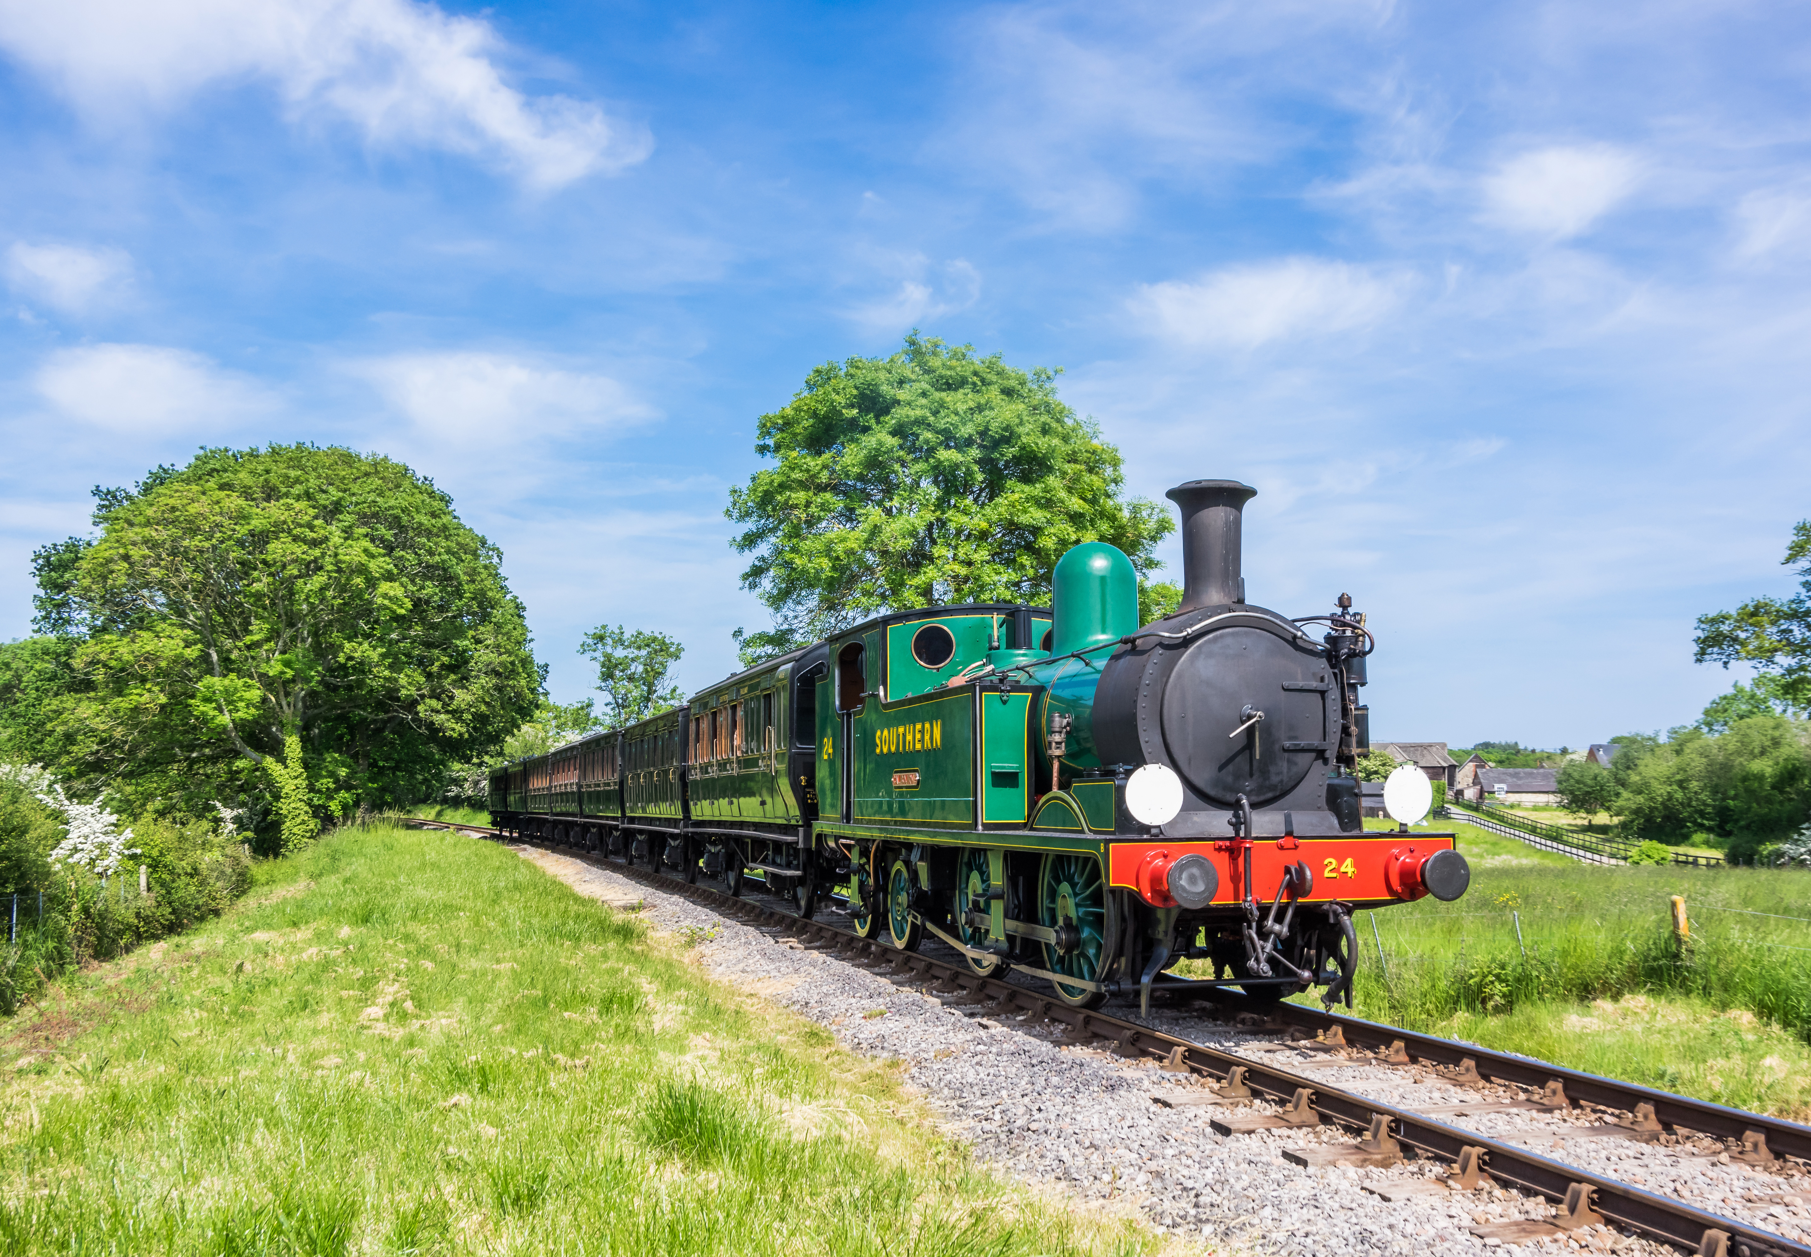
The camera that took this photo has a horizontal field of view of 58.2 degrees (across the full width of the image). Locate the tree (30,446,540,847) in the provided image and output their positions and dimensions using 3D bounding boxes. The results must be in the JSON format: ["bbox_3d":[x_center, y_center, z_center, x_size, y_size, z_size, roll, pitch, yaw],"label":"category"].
[{"bbox_3d":[-22.915,0.697,61.285,17.790,15.360,16.370,2,-7,-20],"label":"tree"}]

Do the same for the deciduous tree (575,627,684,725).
[{"bbox_3d":[-13.014,4.870,76.925,5.040,10.220,4.790,1,-6,-10],"label":"deciduous tree"}]

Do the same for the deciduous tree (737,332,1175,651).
[{"bbox_3d":[1.228,-0.511,41.792,11.650,14.520,11.070,0,-6,2],"label":"deciduous tree"}]

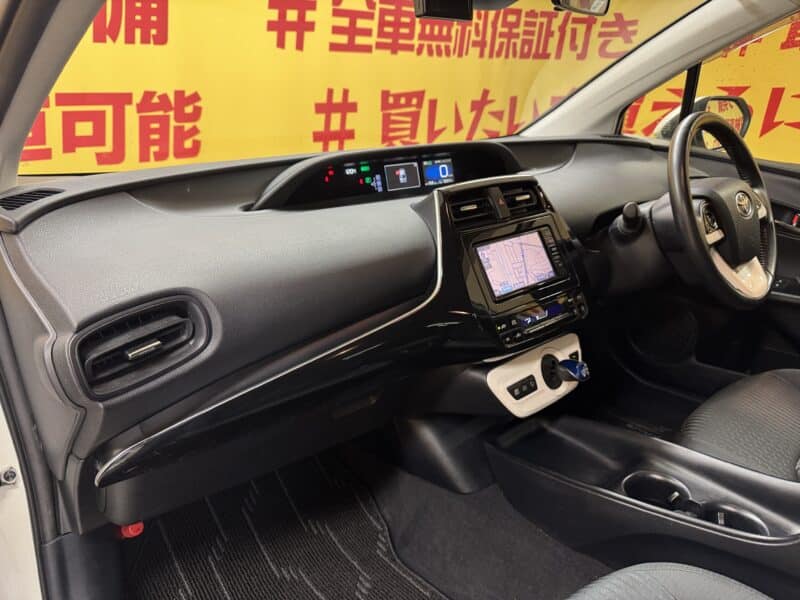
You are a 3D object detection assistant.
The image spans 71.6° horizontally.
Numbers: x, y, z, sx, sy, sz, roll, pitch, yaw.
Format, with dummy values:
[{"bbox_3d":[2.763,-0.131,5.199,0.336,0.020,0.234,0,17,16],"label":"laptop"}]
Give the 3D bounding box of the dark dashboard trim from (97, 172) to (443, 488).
[{"bbox_3d":[-0.117,0.024,0.698,0.530,0.280,0.140,-16,24,-38],"label":"dark dashboard trim"}]

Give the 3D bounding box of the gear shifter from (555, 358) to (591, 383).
[{"bbox_3d":[0.281,0.114,0.900,0.045,0.040,0.055,-16,24,-38],"label":"gear shifter"}]

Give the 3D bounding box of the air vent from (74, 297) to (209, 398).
[{"bbox_3d":[-0.295,0.051,0.632,0.140,0.085,0.055,-20,10,-23],"label":"air vent"}]

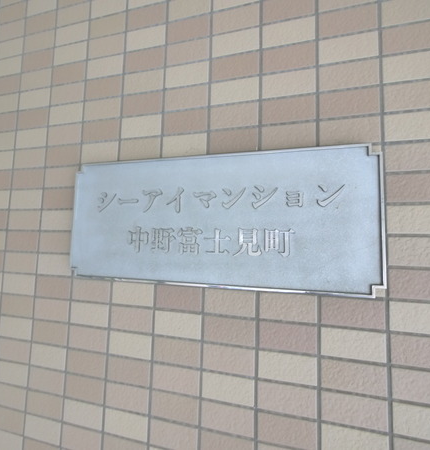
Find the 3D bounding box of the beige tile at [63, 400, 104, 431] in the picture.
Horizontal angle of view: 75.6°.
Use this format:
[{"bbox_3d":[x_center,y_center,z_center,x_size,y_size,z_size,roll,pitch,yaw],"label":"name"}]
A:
[{"bbox_3d":[-0.267,0.388,0.569,0.095,0.045,0.009,0,-5,16],"label":"beige tile"}]

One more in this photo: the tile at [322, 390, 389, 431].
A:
[{"bbox_3d":[0.216,0.288,0.436,0.095,0.045,0.010,0,-5,16],"label":"tile"}]

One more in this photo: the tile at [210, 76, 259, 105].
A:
[{"bbox_3d":[0.040,-0.257,0.540,0.095,0.045,0.009,0,-5,16],"label":"tile"}]

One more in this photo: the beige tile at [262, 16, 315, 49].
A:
[{"bbox_3d":[0.137,-0.354,0.515,0.095,0.045,0.010,0,-5,17],"label":"beige tile"}]

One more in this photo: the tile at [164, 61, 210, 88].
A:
[{"bbox_3d":[-0.055,-0.307,0.573,0.095,0.045,0.009,0,-5,16],"label":"tile"}]

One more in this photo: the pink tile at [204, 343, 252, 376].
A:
[{"bbox_3d":[0.024,0.238,0.496,0.095,0.045,0.009,0,-5,17],"label":"pink tile"}]

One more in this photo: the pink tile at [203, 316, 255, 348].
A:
[{"bbox_3d":[0.027,0.190,0.501,0.095,0.045,0.009,0,-5,17],"label":"pink tile"}]

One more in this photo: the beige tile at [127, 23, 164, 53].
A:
[{"bbox_3d":[-0.150,-0.407,0.609,0.095,0.045,0.010,0,-5,16],"label":"beige tile"}]

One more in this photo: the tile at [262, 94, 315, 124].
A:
[{"bbox_3d":[0.133,-0.208,0.506,0.095,0.045,0.010,0,-5,16],"label":"tile"}]

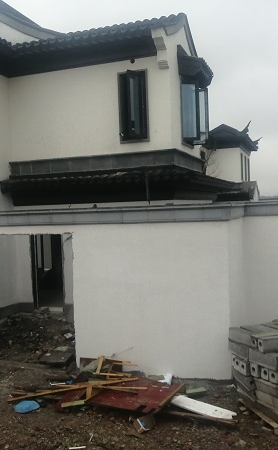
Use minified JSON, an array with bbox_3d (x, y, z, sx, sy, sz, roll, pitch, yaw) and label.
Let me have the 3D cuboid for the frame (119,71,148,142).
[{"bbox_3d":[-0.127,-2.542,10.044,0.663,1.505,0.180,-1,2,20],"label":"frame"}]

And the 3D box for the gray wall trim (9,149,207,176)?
[{"bbox_3d":[-0.654,-1.420,11.716,4.043,0.323,2.821,-1,2,20],"label":"gray wall trim"}]

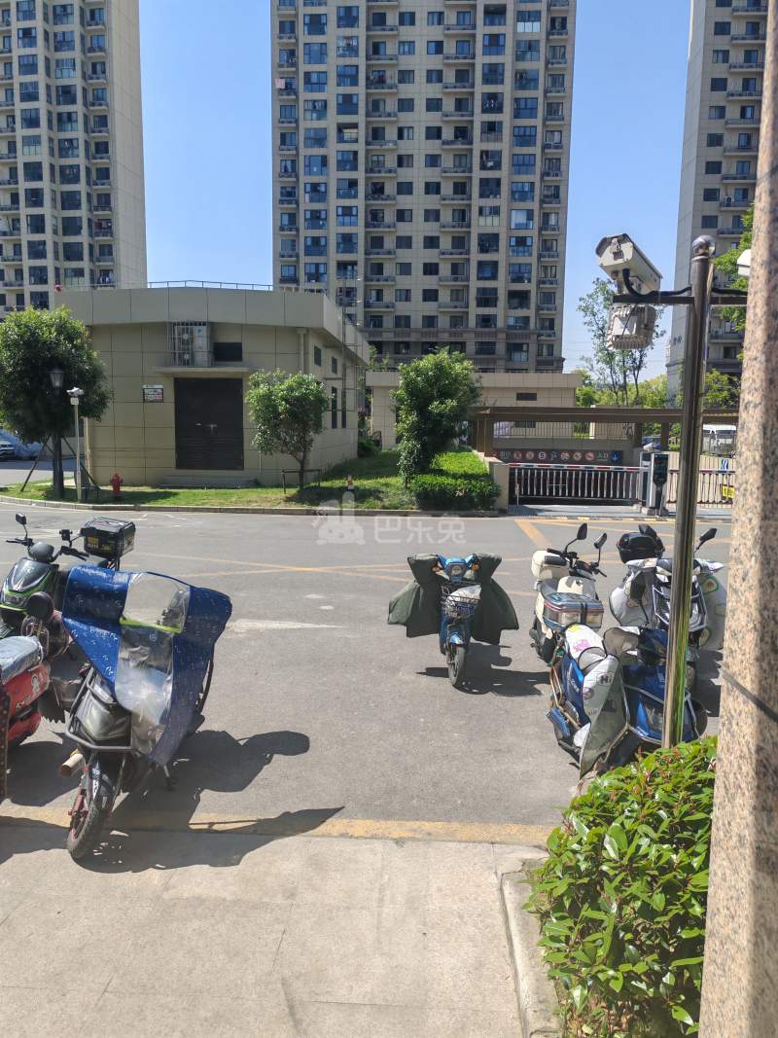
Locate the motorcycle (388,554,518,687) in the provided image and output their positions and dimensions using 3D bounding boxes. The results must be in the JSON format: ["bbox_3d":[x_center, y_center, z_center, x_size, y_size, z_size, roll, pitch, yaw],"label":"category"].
[{"bbox_3d":[0.541,0.775,7.210,1.070,1.050,1.600,0,7,-3],"label":"motorcycle"}]

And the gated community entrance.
[{"bbox_3d":[6.038,-1.687,21.800,7.800,2.600,4.000,1,6,4],"label":"gated community entrance"}]

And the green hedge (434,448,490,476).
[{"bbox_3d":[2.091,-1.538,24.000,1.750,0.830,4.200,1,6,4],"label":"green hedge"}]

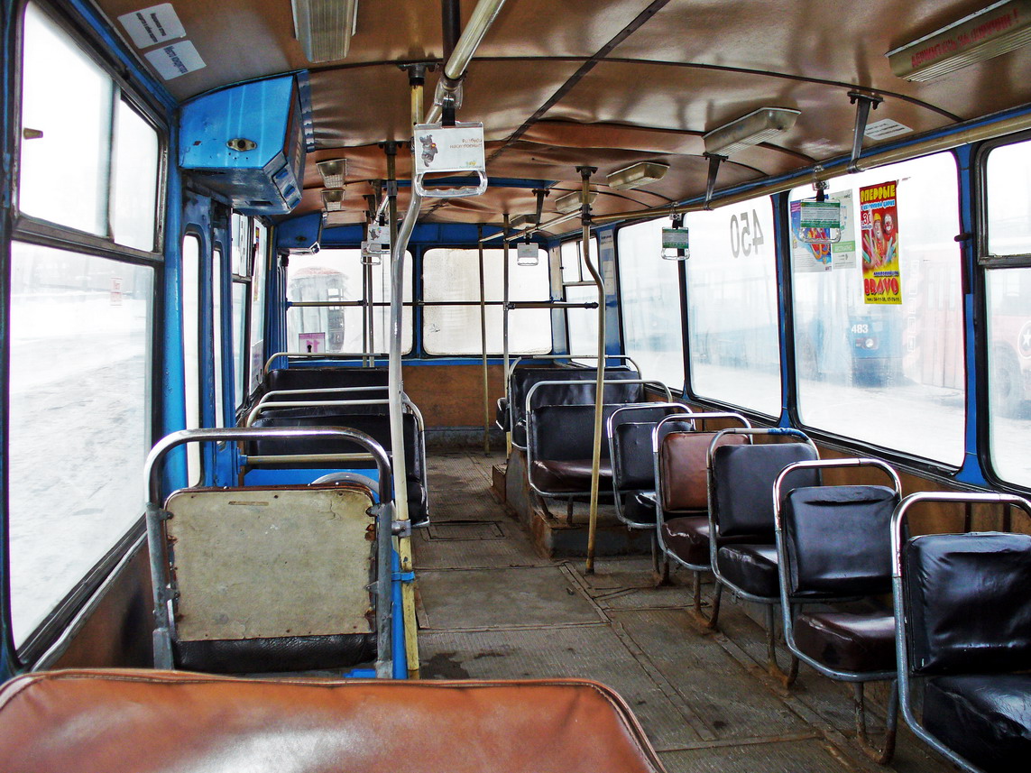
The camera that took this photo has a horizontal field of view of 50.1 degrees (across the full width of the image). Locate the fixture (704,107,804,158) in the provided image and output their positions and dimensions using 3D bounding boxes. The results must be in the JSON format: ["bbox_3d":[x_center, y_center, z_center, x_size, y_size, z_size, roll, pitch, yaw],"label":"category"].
[{"bbox_3d":[0.783,-0.853,3.754,0.130,0.070,0.640,7,3,-9],"label":"fixture"}]

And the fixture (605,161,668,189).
[{"bbox_3d":[0.554,-0.954,5.071,0.130,0.070,0.610,7,3,-9],"label":"fixture"}]

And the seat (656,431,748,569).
[{"bbox_3d":[0.898,0.489,4.794,0.470,0.510,0.570,-1,4,-9],"label":"seat"}]

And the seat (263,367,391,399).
[{"bbox_3d":[-1.071,0.160,6.559,0.855,0.495,0.530,-1,4,-9],"label":"seat"}]

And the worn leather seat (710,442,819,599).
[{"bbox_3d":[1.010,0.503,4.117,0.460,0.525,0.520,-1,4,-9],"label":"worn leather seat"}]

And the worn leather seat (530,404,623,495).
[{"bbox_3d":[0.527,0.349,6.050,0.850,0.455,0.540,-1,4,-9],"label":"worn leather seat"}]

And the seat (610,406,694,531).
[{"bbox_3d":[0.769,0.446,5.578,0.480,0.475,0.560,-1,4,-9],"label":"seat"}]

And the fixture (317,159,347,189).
[{"bbox_3d":[-0.822,-0.951,4.965,0.130,0.070,0.630,-9,6,-8],"label":"fixture"}]

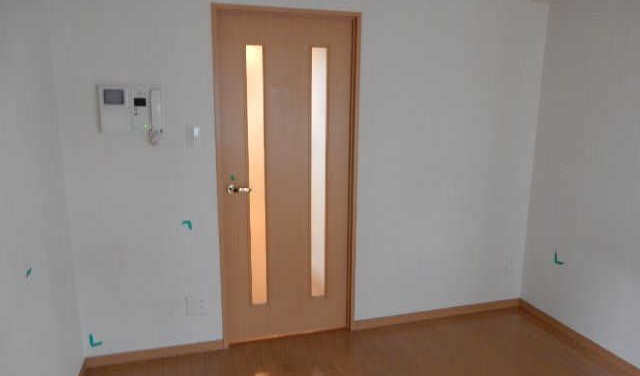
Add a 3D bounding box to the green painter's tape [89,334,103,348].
[{"bbox_3d":[-1.224,0.838,2.528,0.062,0.075,0.004,-3,12,-16],"label":"green painter's tape"}]

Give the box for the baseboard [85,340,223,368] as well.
[{"bbox_3d":[-0.925,0.950,2.636,0.741,0.063,0.015,-3,12,-16],"label":"baseboard"}]

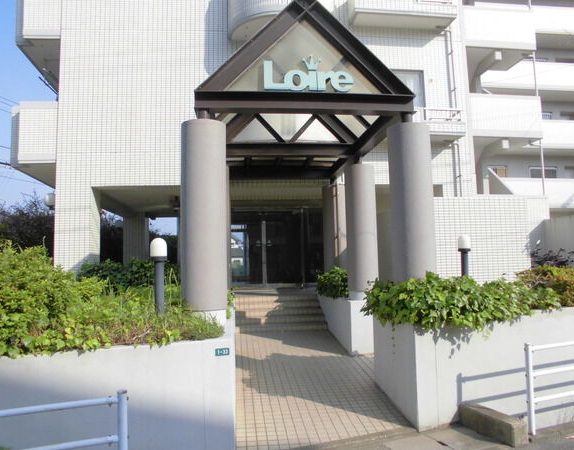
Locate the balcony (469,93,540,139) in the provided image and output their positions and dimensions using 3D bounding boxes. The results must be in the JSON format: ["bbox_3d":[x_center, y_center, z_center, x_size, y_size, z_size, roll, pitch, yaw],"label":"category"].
[{"bbox_3d":[6.263,-3.118,13.837,2.300,1.280,1.360,0,-6,-9],"label":"balcony"}]

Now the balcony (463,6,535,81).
[{"bbox_3d":[6.224,-5.788,14.118,2.350,1.350,1.400,0,-6,-9],"label":"balcony"}]

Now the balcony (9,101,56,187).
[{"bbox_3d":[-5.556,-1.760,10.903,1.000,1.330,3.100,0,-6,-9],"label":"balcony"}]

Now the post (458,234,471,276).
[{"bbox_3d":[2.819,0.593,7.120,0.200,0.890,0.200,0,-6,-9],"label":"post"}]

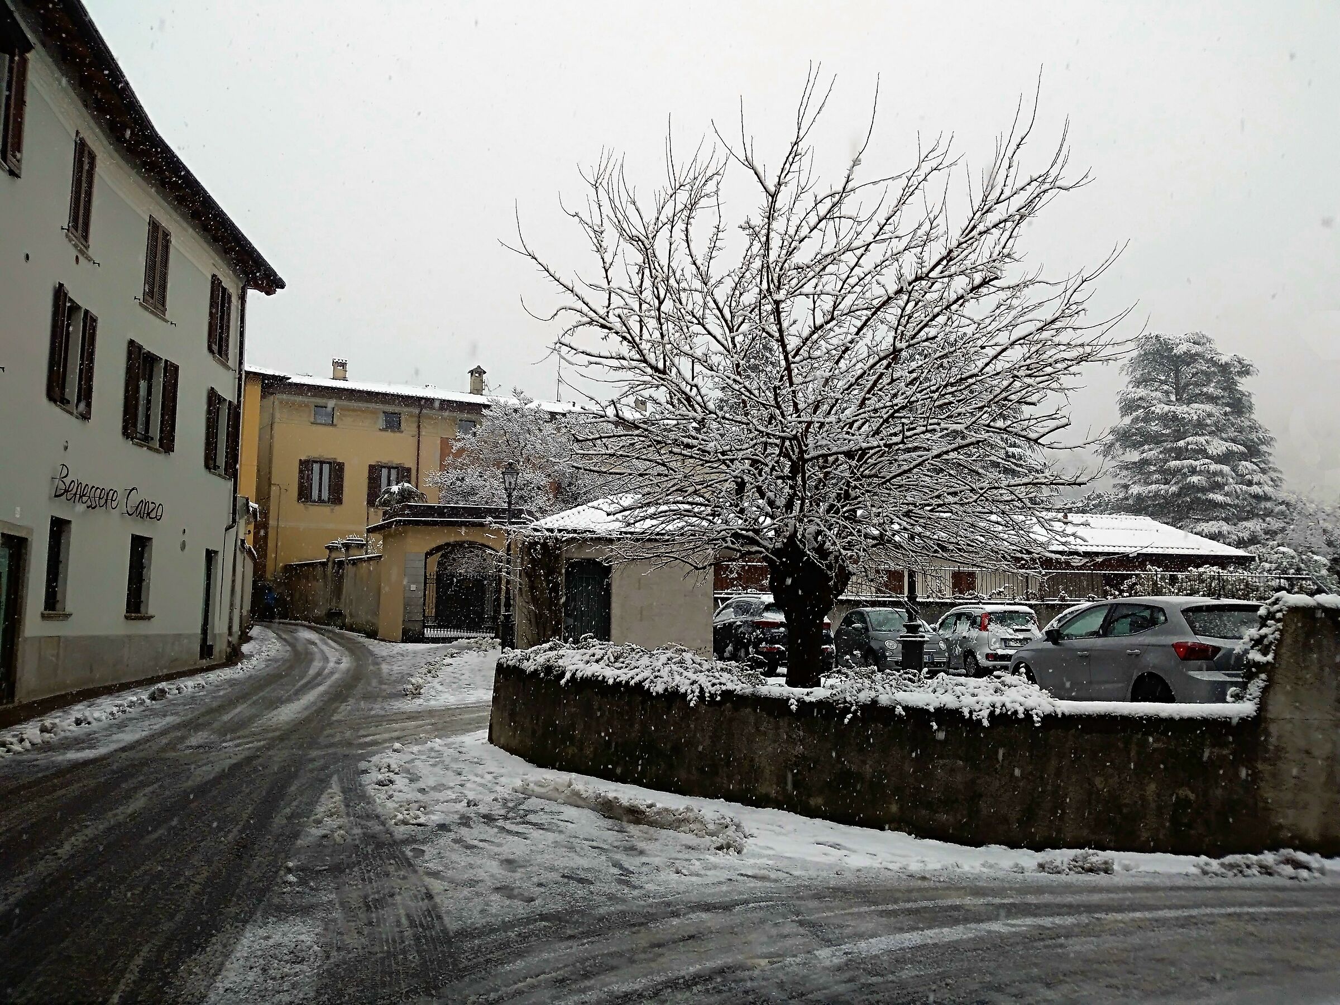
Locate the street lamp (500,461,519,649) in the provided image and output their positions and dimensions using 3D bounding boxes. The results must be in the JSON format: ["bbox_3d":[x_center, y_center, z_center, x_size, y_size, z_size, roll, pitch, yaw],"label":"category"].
[{"bbox_3d":[-3.850,1.346,24.193,0.450,4.700,0.450,1,-6,0],"label":"street lamp"}]

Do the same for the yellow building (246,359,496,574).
[{"bbox_3d":[-11.607,0.154,41.406,10.500,10.100,8.000,5,-7,-32],"label":"yellow building"}]

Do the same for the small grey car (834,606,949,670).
[{"bbox_3d":[4.987,3.159,23.000,1.630,1.500,3.570,2,-6,-11],"label":"small grey car"}]

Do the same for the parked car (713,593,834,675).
[{"bbox_3d":[1.969,2.973,22.500,1.810,1.600,4.250,2,-7,-15],"label":"parked car"}]

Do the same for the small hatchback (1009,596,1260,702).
[{"bbox_3d":[5.576,1.872,11.750,1.780,1.450,4.060,2,-6,-11],"label":"small hatchback"}]

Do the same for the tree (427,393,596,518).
[{"bbox_3d":[-5.200,0.352,33.155,5.800,8.054,5.600,2,-6,-9],"label":"tree"}]

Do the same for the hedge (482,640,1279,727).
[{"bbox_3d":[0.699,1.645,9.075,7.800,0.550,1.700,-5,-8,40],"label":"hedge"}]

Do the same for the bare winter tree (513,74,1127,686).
[{"bbox_3d":[1.589,-1.216,10.700,6.200,7.008,6.000,0,-6,8],"label":"bare winter tree"}]

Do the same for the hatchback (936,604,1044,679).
[{"bbox_3d":[7.303,3.212,23.600,1.650,1.570,3.670,2,-6,-9],"label":"hatchback"}]

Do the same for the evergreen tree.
[{"bbox_3d":[28.933,-1.103,55.496,10.300,17.100,10.300,-2,-7,27],"label":"evergreen tree"}]

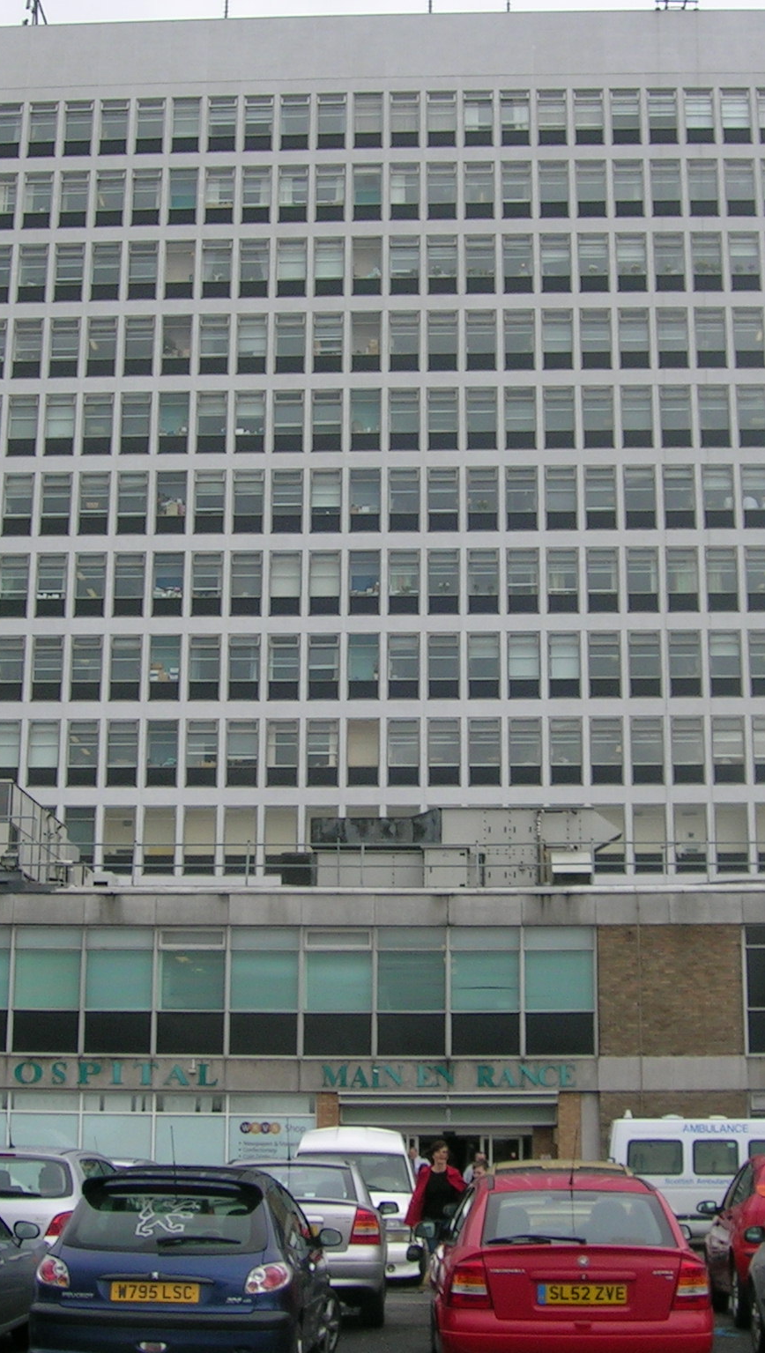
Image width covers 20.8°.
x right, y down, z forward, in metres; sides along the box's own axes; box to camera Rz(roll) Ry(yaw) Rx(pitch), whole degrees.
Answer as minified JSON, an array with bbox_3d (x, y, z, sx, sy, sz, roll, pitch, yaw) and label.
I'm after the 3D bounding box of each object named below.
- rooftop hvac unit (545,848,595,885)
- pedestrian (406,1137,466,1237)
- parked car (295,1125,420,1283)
[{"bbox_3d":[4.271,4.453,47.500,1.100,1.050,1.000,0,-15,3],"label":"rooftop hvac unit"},{"bbox_3d":[0.537,5.576,21.200,0.580,1.680,0.400,2,-15,-7],"label":"pedestrian"},{"bbox_3d":[-0.271,7.317,29.085,1.830,2.100,4.500,0,-13,3],"label":"parked car"}]

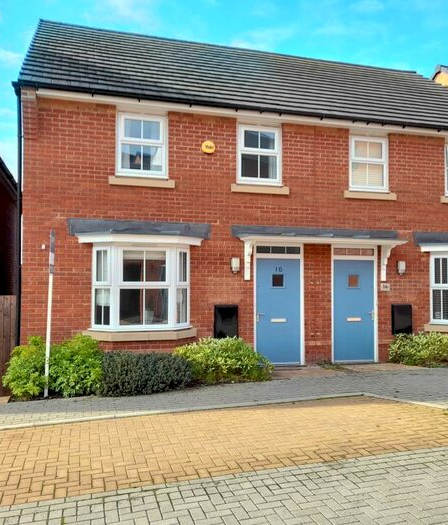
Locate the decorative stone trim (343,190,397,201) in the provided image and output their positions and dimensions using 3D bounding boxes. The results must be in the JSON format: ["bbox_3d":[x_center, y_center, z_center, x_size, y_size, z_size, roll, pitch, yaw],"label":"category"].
[{"bbox_3d":[2.846,-1.298,9.847,1.148,0.134,0.139,1,-2,-15],"label":"decorative stone trim"}]

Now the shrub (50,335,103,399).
[{"bbox_3d":[-2.259,1.561,7.727,0.785,0.895,0.736,1,-2,-15],"label":"shrub"}]

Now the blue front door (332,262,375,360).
[{"bbox_3d":[2.513,0.931,9.756,0.870,1.930,0.070,1,-2,-16],"label":"blue front door"}]

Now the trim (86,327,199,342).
[{"bbox_3d":[-1.345,1.198,8.360,1.919,0.149,0.428,1,-2,-15],"label":"trim"}]

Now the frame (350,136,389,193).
[{"bbox_3d":[2.846,-1.927,9.910,0.860,1.090,0.100,1,-2,-16],"label":"frame"}]

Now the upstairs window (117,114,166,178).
[{"bbox_3d":[-1.402,-2.008,8.712,0.885,1.120,0.100,1,-2,-16],"label":"upstairs window"}]

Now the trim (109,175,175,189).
[{"bbox_3d":[-1.400,-1.366,8.679,1.128,0.139,0.139,1,-2,-15],"label":"trim"}]

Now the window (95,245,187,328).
[{"bbox_3d":[-1.346,0.418,8.381,1.670,1.430,0.420,1,-2,-16],"label":"window"}]

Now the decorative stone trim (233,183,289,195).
[{"bbox_3d":[0.652,-1.321,9.219,1.120,0.140,0.130,1,-2,-16],"label":"decorative stone trim"}]

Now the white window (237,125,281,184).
[{"bbox_3d":[0.665,-1.959,9.293,0.885,1.104,0.099,1,-2,-15],"label":"white window"}]

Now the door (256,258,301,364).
[{"bbox_3d":[1.012,0.896,9.333,0.870,1.930,0.070,1,-2,-16],"label":"door"}]

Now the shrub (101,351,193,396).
[{"bbox_3d":[-1.204,1.697,7.894,1.422,0.626,0.666,1,-2,-15],"label":"shrub"}]

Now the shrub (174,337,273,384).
[{"bbox_3d":[-0.016,1.597,8.360,1.611,0.736,0.766,1,-2,-15],"label":"shrub"}]

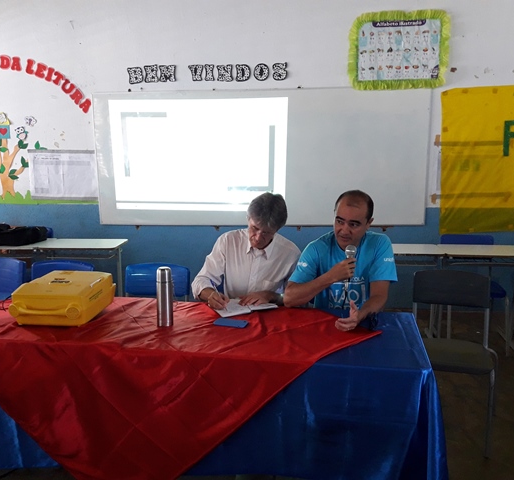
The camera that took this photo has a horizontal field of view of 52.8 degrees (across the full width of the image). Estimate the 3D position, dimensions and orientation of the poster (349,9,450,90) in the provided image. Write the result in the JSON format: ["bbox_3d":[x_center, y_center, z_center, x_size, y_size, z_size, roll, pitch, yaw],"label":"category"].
[{"bbox_3d":[1.210,-1.613,4.399,0.830,0.640,0.030,0,11,4],"label":"poster"}]

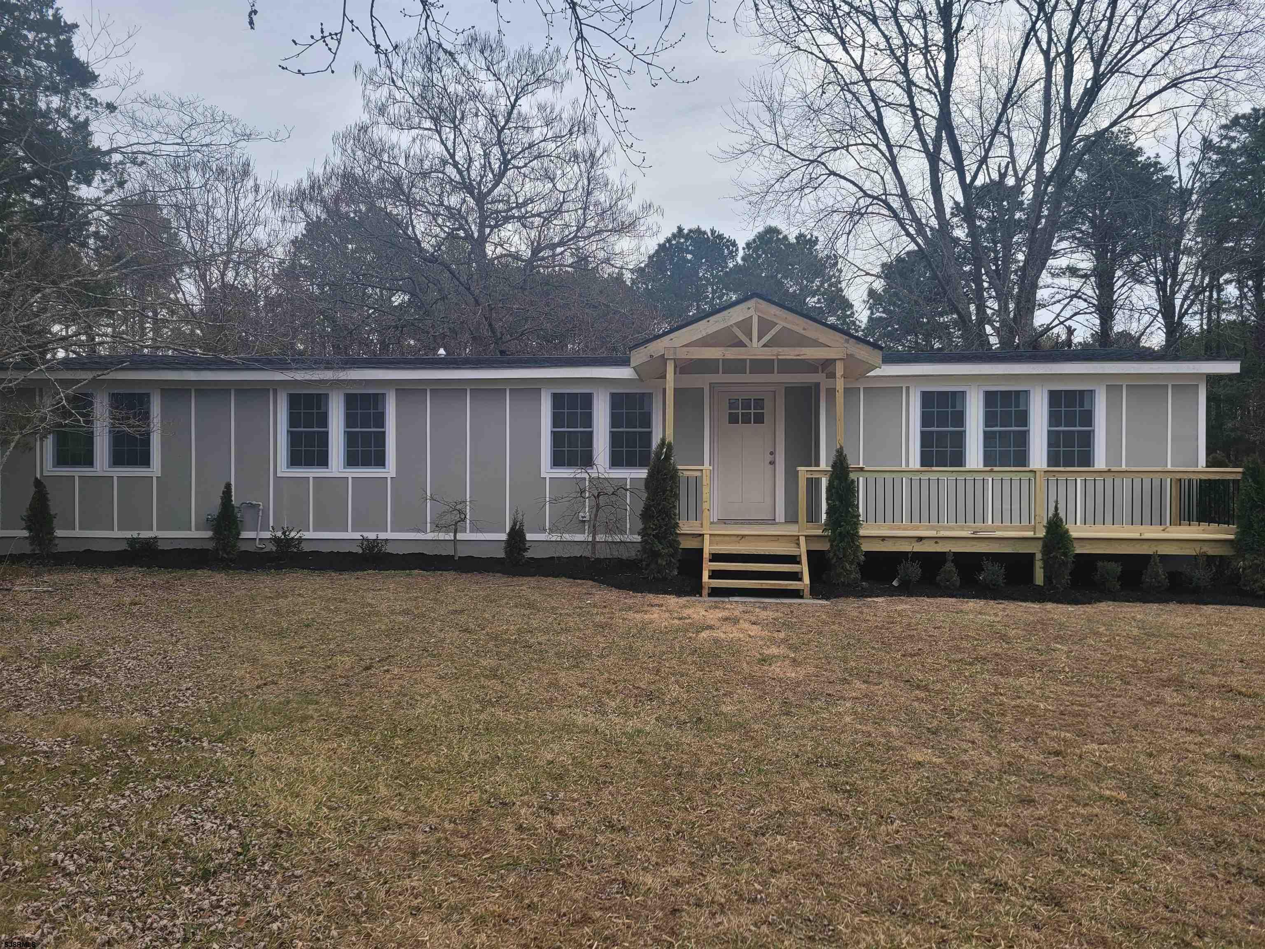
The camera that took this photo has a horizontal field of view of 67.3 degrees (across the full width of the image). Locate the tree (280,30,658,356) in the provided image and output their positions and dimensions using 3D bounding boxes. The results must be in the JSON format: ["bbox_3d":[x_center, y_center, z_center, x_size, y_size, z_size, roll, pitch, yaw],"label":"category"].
[{"bbox_3d":[-5.150,-6.200,30.000,12.000,15.200,11.300,0,0,0],"label":"tree"}]

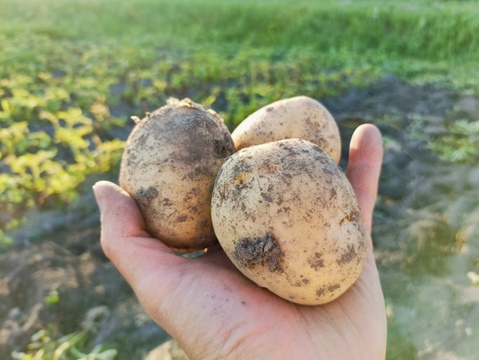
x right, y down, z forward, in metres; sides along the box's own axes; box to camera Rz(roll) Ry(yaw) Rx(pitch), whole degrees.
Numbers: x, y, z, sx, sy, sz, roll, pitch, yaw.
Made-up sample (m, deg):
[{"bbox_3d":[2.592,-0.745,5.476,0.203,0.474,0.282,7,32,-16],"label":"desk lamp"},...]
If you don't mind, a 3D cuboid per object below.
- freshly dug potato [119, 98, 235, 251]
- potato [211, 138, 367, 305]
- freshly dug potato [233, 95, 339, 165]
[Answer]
[{"bbox_3d":[-0.029,-0.002,0.188,0.065,0.081,0.063,-14,3,-8],"label":"freshly dug potato"},{"bbox_3d":[0.024,0.019,0.169,0.068,0.084,0.065,-35,-10,3],"label":"potato"},{"bbox_3d":[0.030,-0.019,0.222,0.072,0.062,0.062,-27,1,9],"label":"freshly dug potato"}]

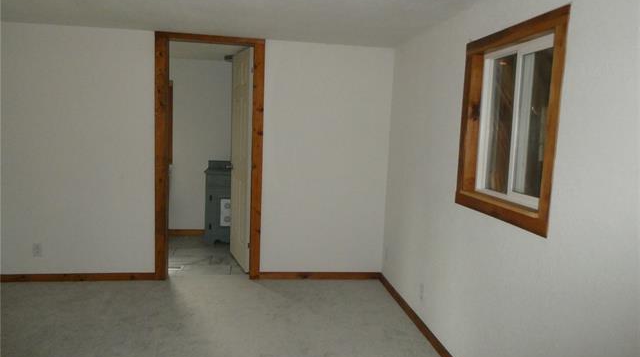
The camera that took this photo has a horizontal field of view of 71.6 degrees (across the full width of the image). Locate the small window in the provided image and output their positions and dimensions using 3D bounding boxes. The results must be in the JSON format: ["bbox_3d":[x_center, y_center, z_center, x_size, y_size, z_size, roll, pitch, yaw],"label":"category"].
[{"bbox_3d":[0.945,-0.270,2.251,0.100,0.952,0.863,1,7,-9],"label":"small window"}]

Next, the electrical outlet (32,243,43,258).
[{"bbox_3d":[-2.366,0.603,3.713,0.072,0.118,0.010,1,7,-9],"label":"electrical outlet"}]

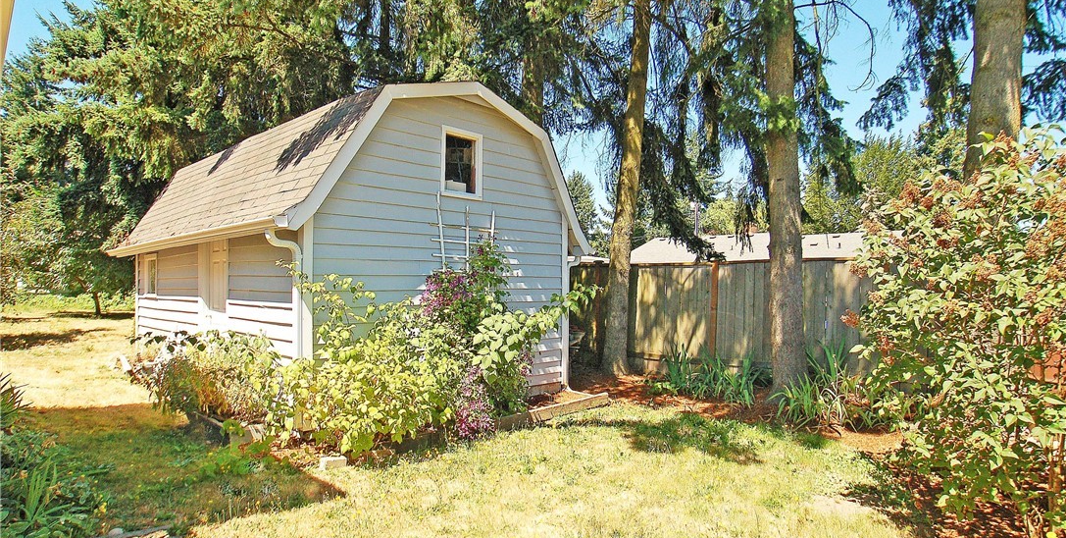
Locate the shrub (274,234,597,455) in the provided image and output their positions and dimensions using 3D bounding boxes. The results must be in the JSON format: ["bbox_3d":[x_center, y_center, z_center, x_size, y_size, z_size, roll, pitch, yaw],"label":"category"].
[{"bbox_3d":[-0.743,0.790,6.086,1.100,2.000,3.950,-2,-2,44],"label":"shrub"}]

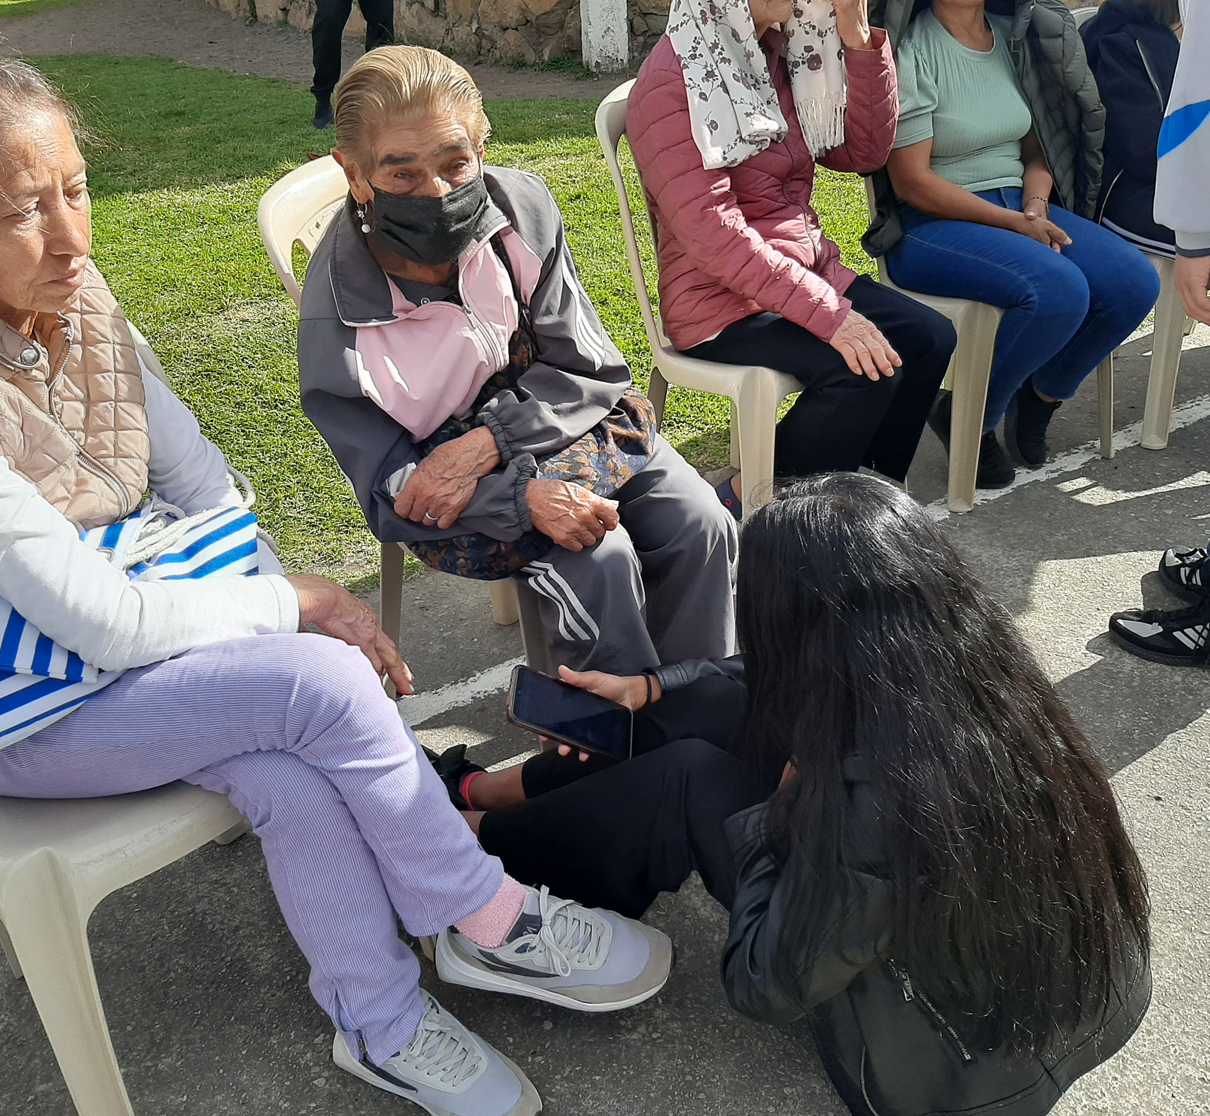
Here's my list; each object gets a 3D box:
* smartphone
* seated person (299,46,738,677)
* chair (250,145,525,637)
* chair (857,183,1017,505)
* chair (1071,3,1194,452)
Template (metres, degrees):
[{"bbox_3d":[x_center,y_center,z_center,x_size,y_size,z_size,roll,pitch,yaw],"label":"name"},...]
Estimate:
[{"bbox_3d":[-0.038,0.185,1.378,0.164,0.011,0.077,23,44,-21],"label":"smartphone"},{"bbox_3d":[-0.091,-0.176,1.733,0.700,1.100,0.520,19,37,36],"label":"seated person"},{"bbox_3d":[-0.170,-0.146,1.906,0.530,0.890,0.470,16,36,33],"label":"chair"},{"bbox_3d":[0.838,-0.654,2.631,0.470,0.890,0.530,-19,32,-23],"label":"chair"},{"bbox_3d":[1.365,-0.809,2.819,0.470,0.890,0.530,-17,32,-19],"label":"chair"}]

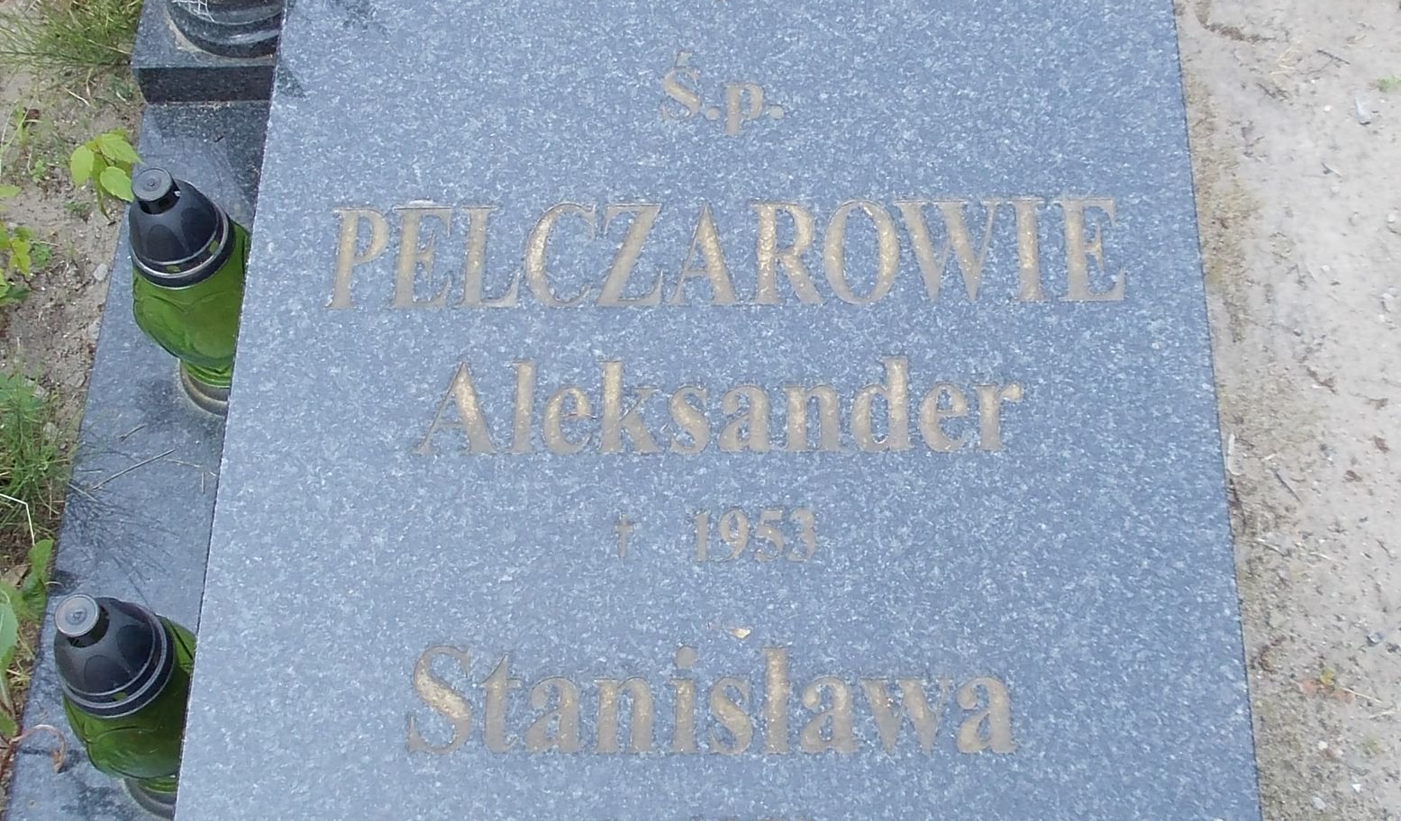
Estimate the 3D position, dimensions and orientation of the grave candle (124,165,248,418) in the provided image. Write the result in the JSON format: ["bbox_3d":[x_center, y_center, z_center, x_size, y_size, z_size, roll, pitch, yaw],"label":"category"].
[{"bbox_3d":[-0.364,-0.096,1.500,0.108,0.244,0.108,-2,61,3],"label":"grave candle"}]

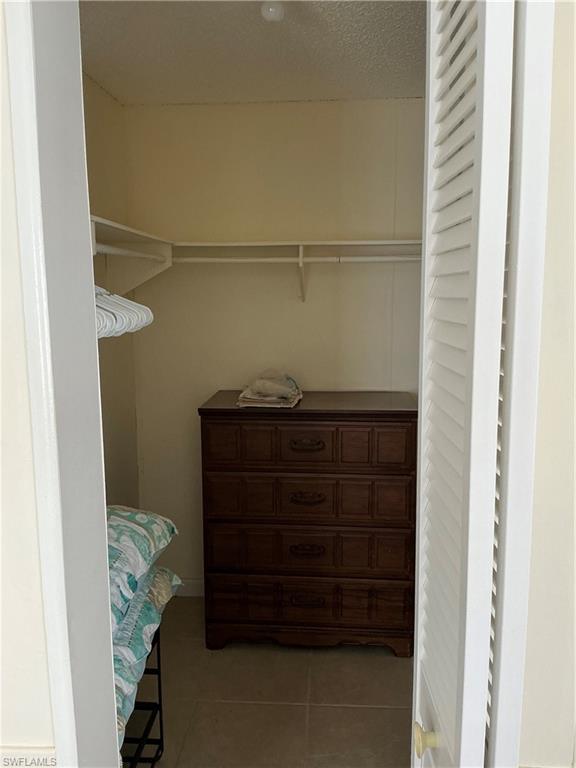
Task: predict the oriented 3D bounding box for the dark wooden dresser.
[{"bbox_3d":[0.104,0.601,2.832,0.908,1.066,0.468,0,9,4],"label":"dark wooden dresser"}]

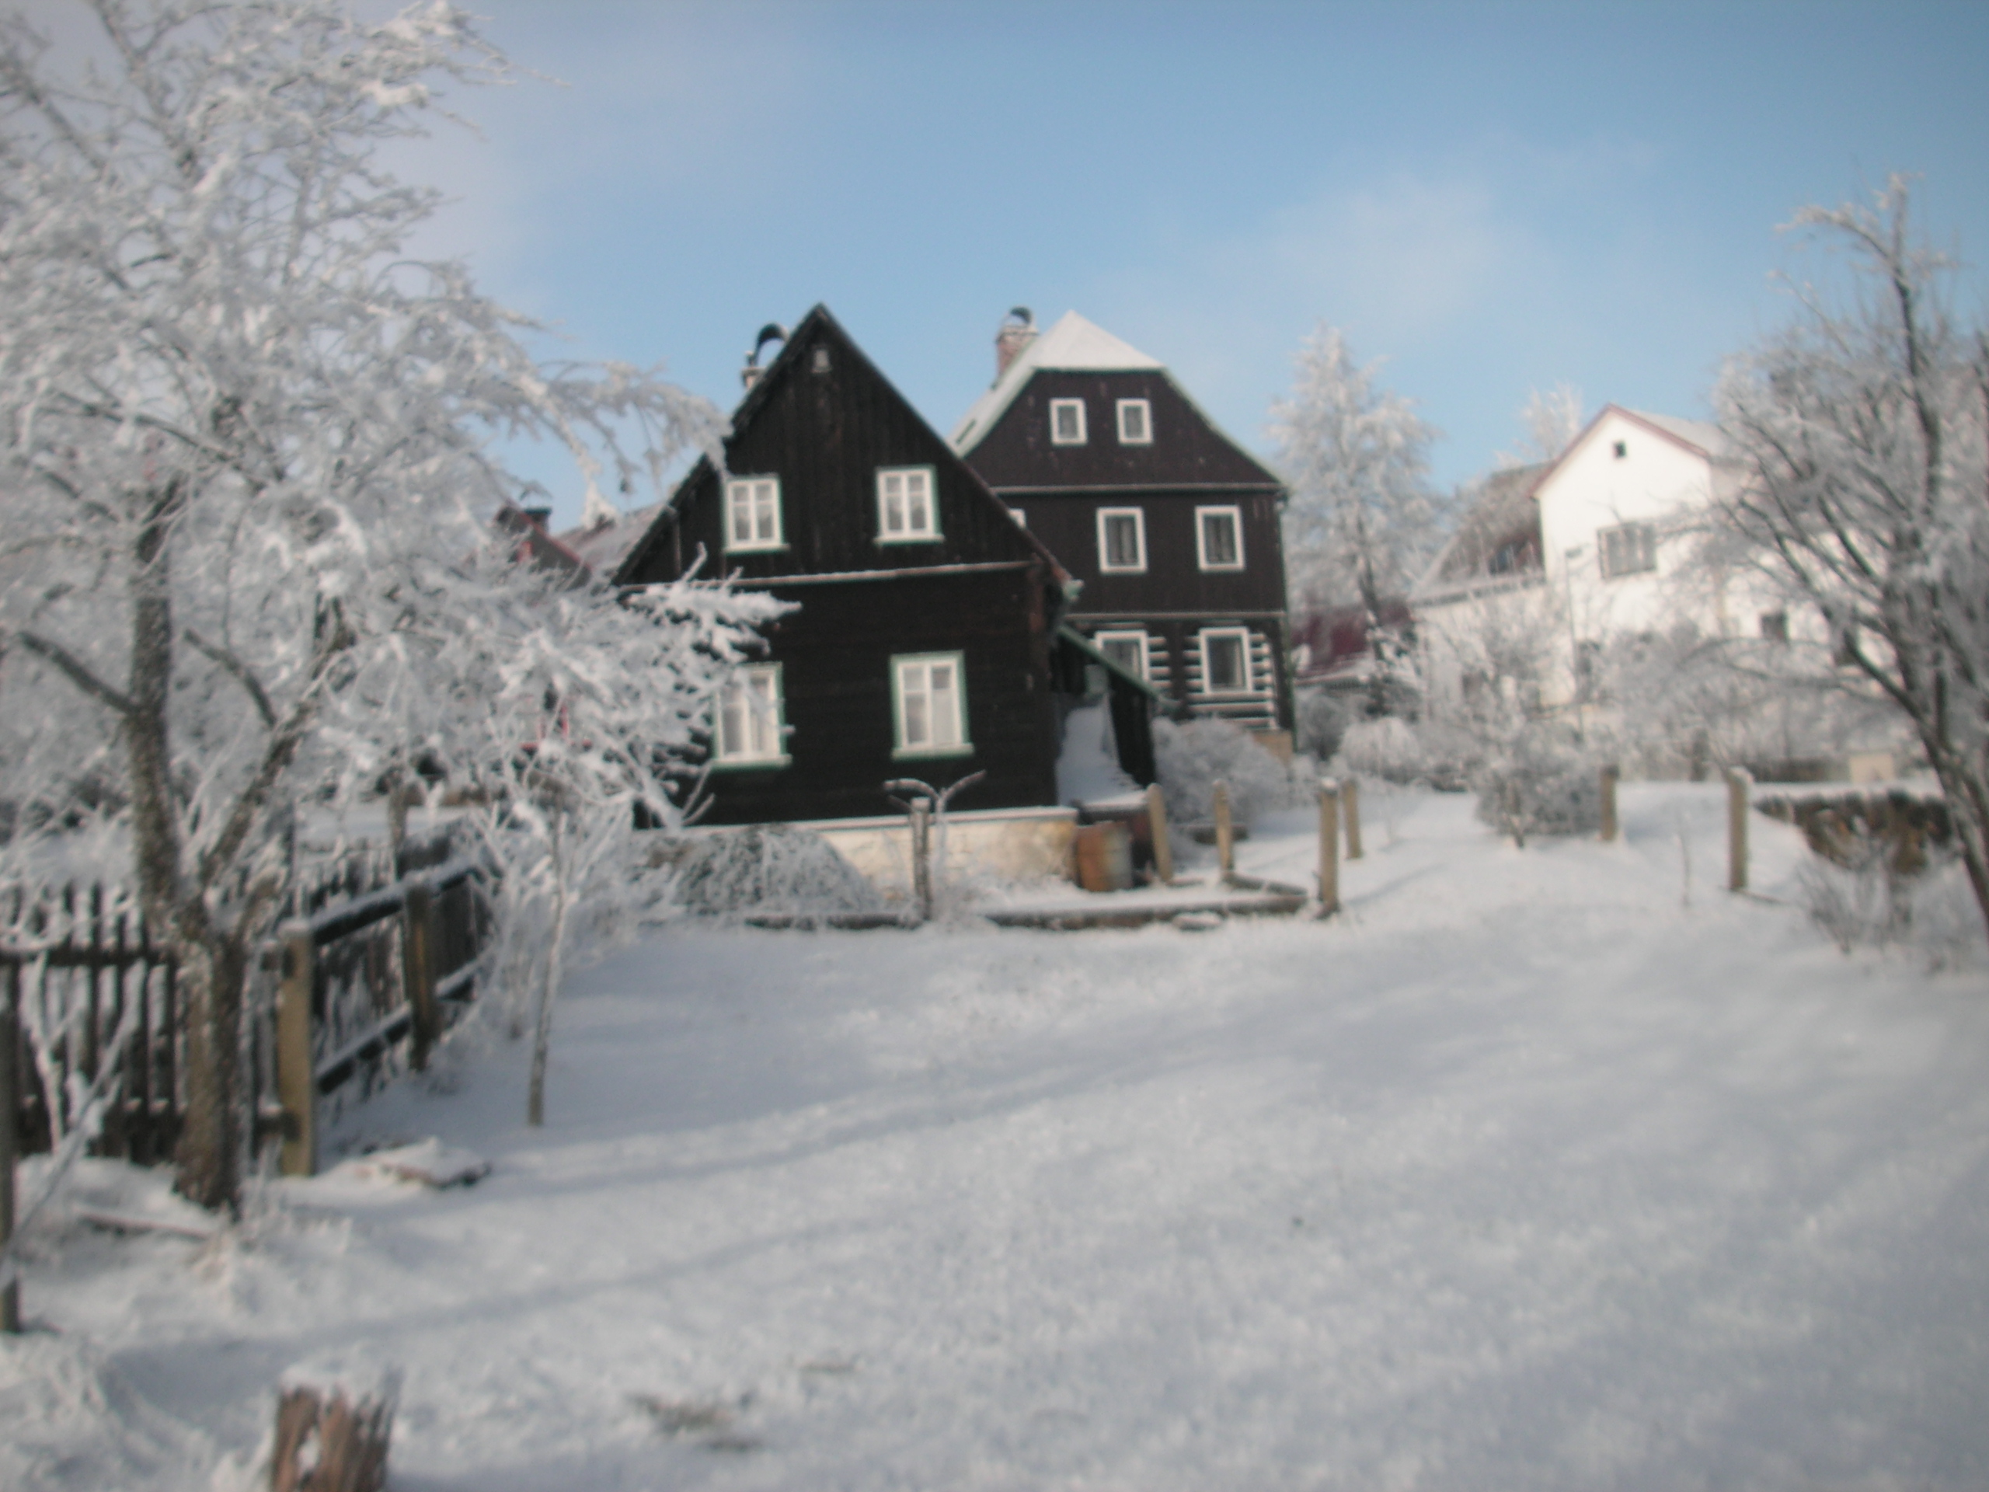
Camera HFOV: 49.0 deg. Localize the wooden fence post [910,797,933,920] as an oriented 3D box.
[{"bbox_3d":[-0.719,1.127,21.400,0.155,1.200,0.155,-4,-4,0],"label":"wooden fence post"}]

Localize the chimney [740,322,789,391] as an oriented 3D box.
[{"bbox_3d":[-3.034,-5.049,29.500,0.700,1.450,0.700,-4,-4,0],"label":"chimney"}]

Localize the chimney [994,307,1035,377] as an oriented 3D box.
[{"bbox_3d":[0.473,-8.739,47.500,0.750,1.650,0.750,-2,-4,-15],"label":"chimney"}]

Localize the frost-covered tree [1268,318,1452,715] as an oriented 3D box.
[{"bbox_3d":[9.971,-6.256,60.000,4.700,10.400,4.600,-4,-4,0],"label":"frost-covered tree"}]

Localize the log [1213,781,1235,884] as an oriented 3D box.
[{"bbox_3d":[2.467,0.928,23.500,0.150,1.100,0.150,-4,-4,0],"label":"log"}]

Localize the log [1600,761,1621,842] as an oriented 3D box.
[{"bbox_3d":[7.879,0.725,27.955,0.160,0.997,0.160,-1,-5,0],"label":"log"}]

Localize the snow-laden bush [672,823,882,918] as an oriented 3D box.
[{"bbox_3d":[-2.258,1.305,22.500,2.150,0.960,1.500,-4,-4,0],"label":"snow-laden bush"}]

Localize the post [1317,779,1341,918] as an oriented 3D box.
[{"bbox_3d":[2.948,0.889,19.247,0.145,1.192,0.145,0,-5,0],"label":"post"}]

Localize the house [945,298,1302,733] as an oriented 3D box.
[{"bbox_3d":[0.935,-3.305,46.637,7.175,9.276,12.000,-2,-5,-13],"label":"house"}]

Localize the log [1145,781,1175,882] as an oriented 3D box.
[{"bbox_3d":[1.781,0.945,23.500,0.150,1.100,0.150,-7,-4,0],"label":"log"}]

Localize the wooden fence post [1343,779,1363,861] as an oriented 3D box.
[{"bbox_3d":[4.518,0.908,27.454,0.155,1.020,0.155,-4,-5,0],"label":"wooden fence post"}]

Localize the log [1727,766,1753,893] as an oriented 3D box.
[{"bbox_3d":[7.508,0.838,22.000,0.160,1.270,0.160,0,-4,0],"label":"log"}]

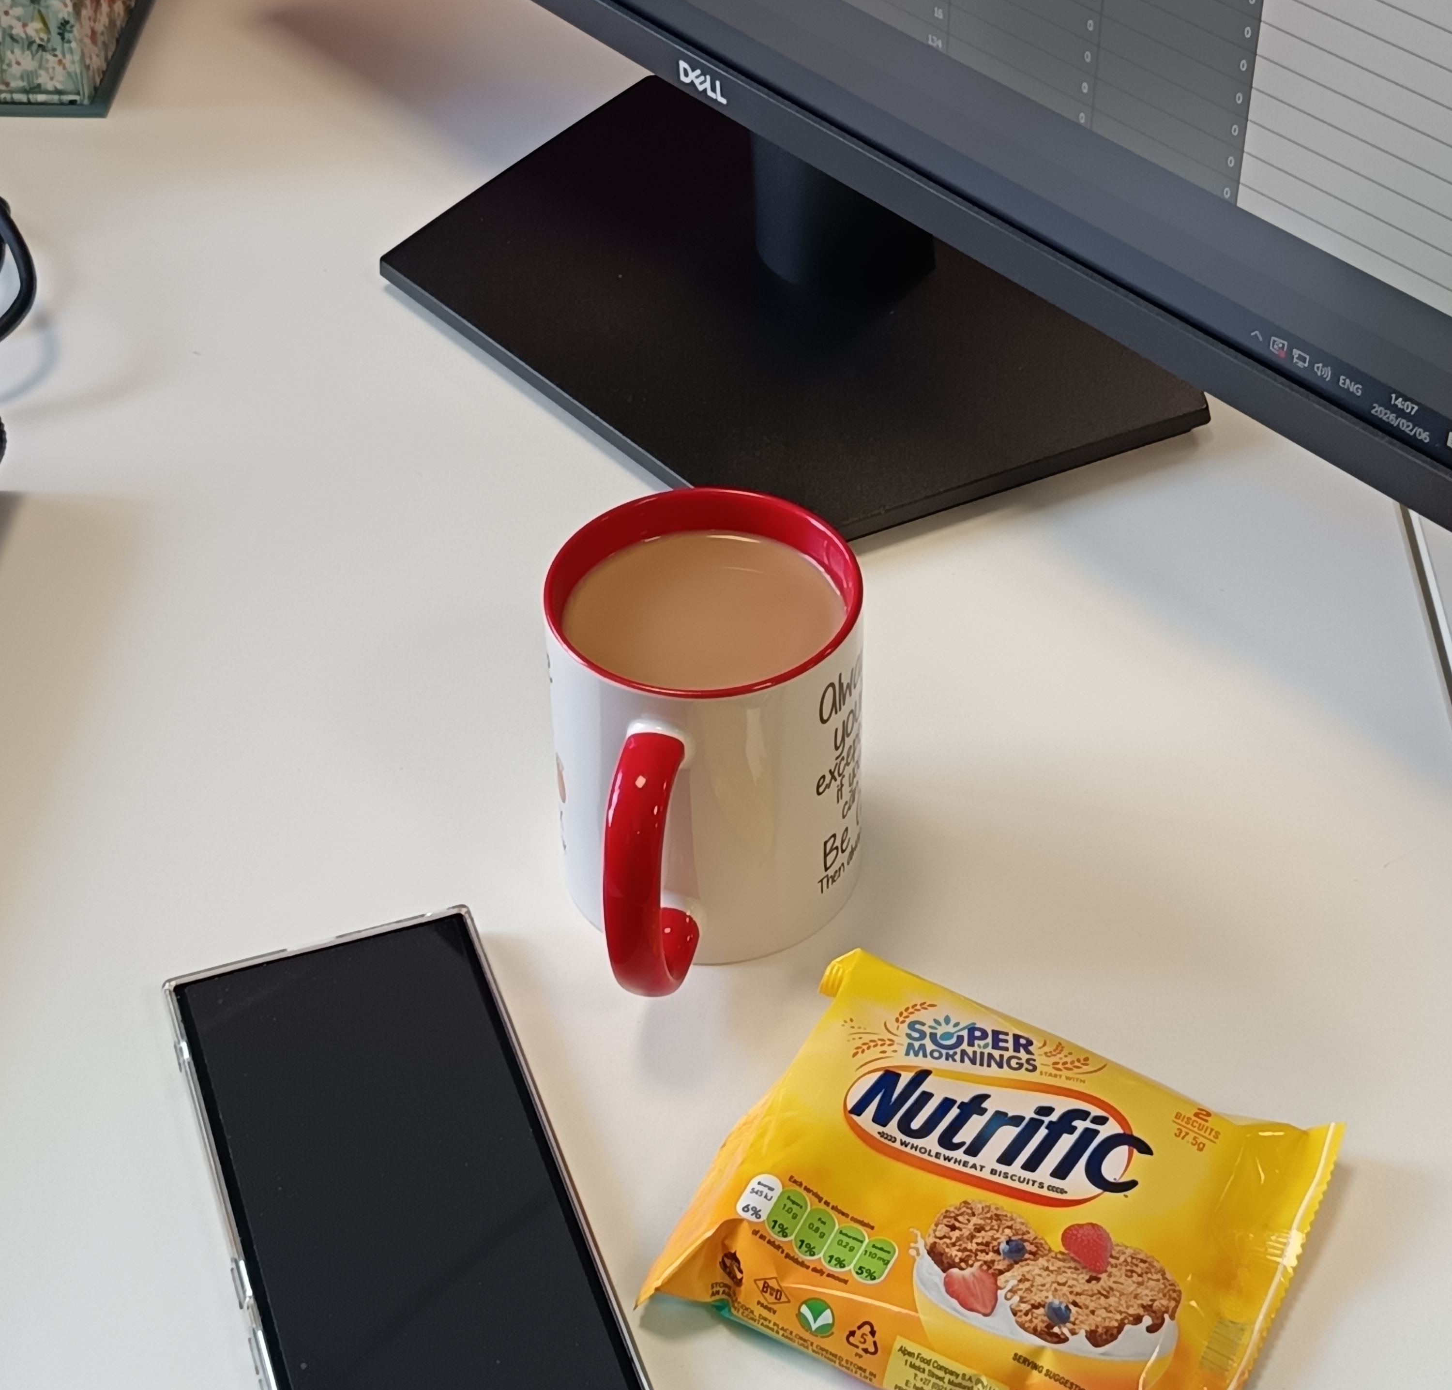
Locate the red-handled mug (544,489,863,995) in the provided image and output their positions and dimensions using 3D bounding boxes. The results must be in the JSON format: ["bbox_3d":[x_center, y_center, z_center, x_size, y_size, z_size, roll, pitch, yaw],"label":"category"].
[{"bbox_3d":[-0.009,0.021,0.704,0.083,0.097,0.117,9,44,11],"label":"red-handled mug"}]

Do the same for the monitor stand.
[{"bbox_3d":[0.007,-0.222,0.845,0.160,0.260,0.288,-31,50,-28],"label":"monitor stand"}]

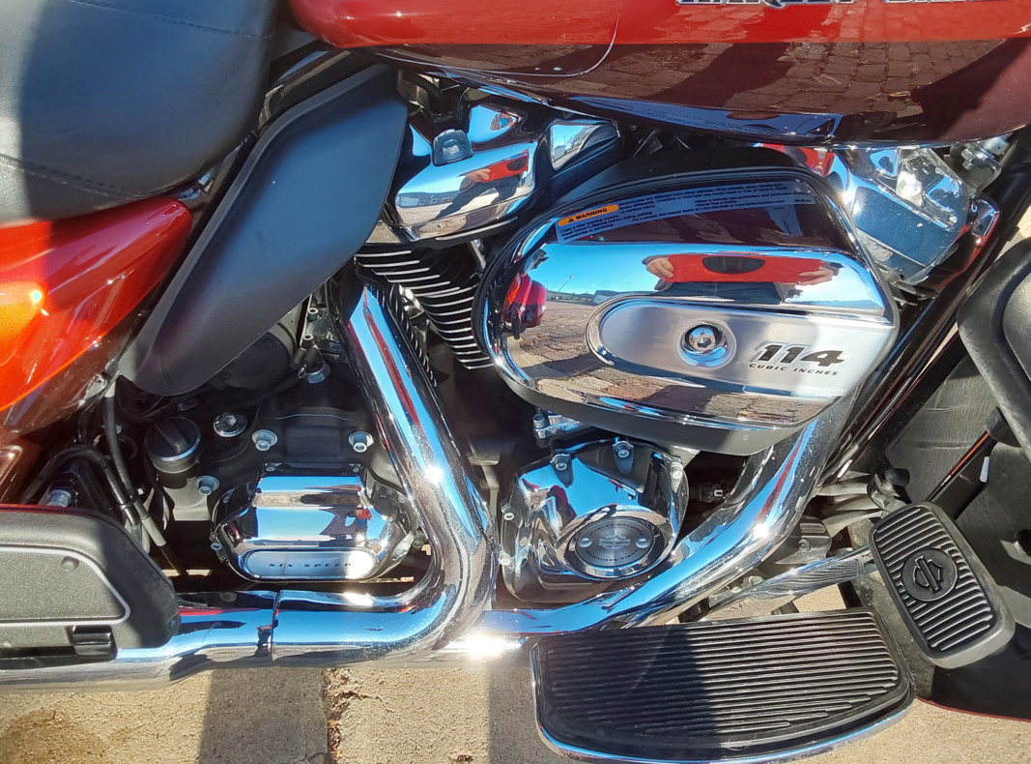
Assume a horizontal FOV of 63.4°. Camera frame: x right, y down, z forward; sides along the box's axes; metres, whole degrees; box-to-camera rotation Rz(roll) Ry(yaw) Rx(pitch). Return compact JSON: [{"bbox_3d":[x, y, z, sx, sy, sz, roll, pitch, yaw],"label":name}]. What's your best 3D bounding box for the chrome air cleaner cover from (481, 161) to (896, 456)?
[{"bbox_3d":[0.114,-0.051,0.597,0.269,0.179,0.100,3,36,4],"label":"chrome air cleaner cover"}]

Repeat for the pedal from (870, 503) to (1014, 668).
[{"bbox_3d":[0.318,0.151,0.630,0.070,0.030,0.118,-35,32,27],"label":"pedal"}]

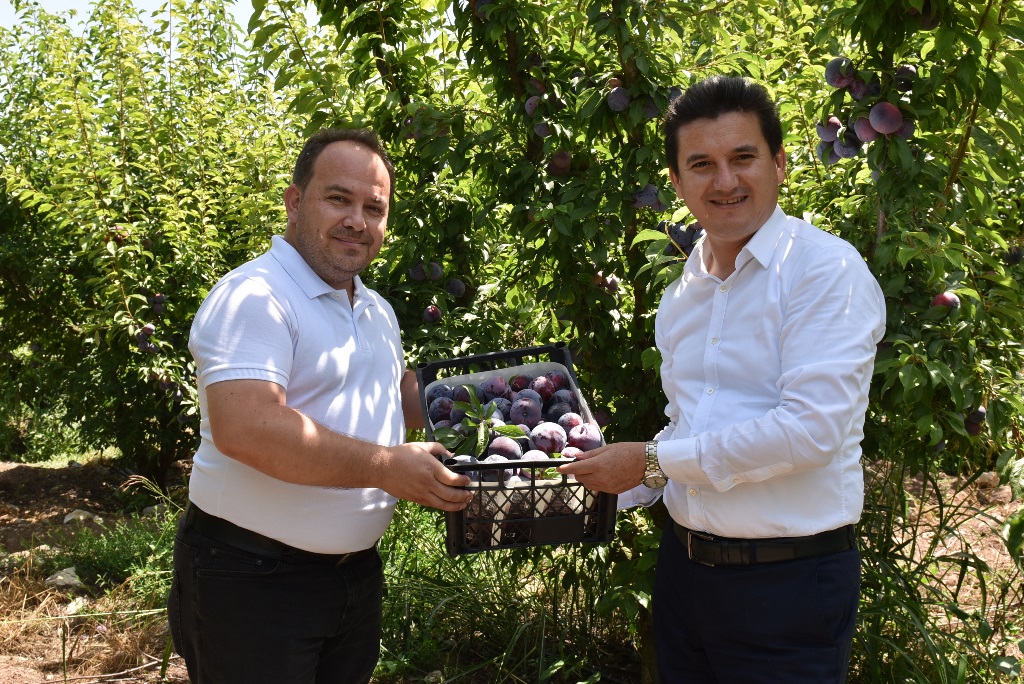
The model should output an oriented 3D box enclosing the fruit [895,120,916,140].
[{"bbox_3d":[0.734,-0.397,1.920,0.049,0.048,0.049,0,8,0],"label":"fruit"}]

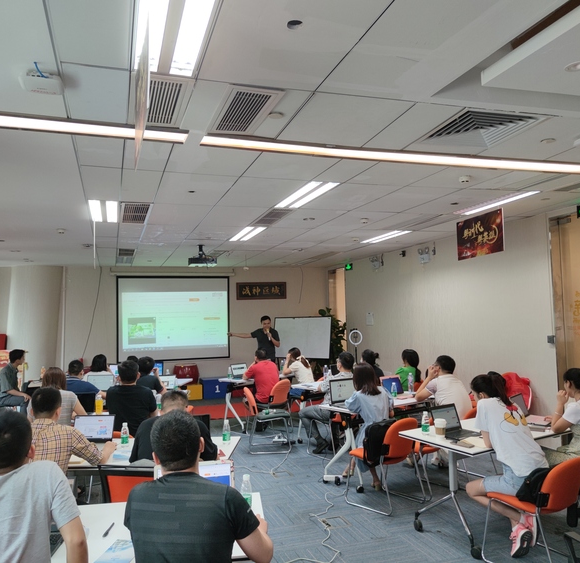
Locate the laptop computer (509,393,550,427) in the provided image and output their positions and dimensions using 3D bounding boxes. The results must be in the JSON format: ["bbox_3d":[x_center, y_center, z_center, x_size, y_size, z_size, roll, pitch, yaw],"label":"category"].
[{"bbox_3d":[2.000,1.055,4.332,0.330,0.210,0.280,1,-5,-38],"label":"laptop computer"}]

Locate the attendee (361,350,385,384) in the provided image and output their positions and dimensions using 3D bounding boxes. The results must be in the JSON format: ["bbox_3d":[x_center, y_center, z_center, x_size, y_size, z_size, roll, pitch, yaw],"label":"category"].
[{"bbox_3d":[1.009,1.589,7.278,0.480,1.265,0.750,1,-5,-38],"label":"attendee"}]

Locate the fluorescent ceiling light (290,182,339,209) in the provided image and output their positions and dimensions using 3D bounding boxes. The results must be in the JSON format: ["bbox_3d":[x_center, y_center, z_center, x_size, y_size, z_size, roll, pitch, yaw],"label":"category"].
[{"bbox_3d":[0.134,-0.806,4.952,0.290,0.070,1.180,0,-4,-19],"label":"fluorescent ceiling light"}]

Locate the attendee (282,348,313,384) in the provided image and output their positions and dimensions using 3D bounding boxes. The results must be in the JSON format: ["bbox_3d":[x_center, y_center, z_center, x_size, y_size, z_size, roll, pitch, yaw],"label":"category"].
[{"bbox_3d":[0.138,1.584,7.775,0.500,1.210,0.820,1,-5,-36],"label":"attendee"}]

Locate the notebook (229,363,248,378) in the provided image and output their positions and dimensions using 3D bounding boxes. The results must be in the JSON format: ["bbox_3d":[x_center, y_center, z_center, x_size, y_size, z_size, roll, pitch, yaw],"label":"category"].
[{"bbox_3d":[-0.780,1.509,8.718,0.320,0.210,0.280,1,-5,-40],"label":"notebook"}]

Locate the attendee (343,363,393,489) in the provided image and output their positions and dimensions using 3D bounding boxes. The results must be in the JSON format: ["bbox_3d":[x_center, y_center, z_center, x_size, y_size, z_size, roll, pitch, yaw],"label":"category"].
[{"bbox_3d":[0.813,1.447,5.320,0.480,1.250,0.680,-1,-4,-21],"label":"attendee"}]

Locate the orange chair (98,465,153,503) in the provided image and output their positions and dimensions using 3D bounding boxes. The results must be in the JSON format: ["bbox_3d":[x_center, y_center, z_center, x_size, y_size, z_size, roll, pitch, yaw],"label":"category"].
[{"bbox_3d":[-0.873,1.501,3.232,0.550,0.900,0.600,-2,-4,-2],"label":"orange chair"}]

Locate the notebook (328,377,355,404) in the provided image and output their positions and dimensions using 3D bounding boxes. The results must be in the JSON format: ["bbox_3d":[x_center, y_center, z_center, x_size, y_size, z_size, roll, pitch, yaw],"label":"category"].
[{"bbox_3d":[0.646,1.250,5.711,0.355,0.245,0.280,1,-5,-37],"label":"notebook"}]

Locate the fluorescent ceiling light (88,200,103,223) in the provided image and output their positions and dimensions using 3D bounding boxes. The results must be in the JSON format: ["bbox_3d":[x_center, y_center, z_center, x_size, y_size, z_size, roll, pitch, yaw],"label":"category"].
[{"bbox_3d":[-2.021,-0.732,5.433,0.110,0.050,1.150,-1,-4,-19],"label":"fluorescent ceiling light"}]

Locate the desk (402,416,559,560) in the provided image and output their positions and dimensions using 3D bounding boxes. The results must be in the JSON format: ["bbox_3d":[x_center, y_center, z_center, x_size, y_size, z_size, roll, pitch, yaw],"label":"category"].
[{"bbox_3d":[1.643,1.553,4.128,1.400,0.750,0.720,1,-4,-32],"label":"desk"}]

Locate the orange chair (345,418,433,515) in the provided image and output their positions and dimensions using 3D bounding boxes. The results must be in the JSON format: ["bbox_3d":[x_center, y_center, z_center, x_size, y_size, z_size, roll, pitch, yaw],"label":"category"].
[{"bbox_3d":[0.890,1.595,4.710,0.520,0.790,0.600,1,-5,-39],"label":"orange chair"}]

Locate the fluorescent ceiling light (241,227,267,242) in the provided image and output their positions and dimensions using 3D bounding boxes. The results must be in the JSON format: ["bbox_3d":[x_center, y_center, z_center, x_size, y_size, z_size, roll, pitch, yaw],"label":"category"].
[{"bbox_3d":[-0.514,-0.654,7.201,0.110,0.050,1.200,-1,-4,-19],"label":"fluorescent ceiling light"}]

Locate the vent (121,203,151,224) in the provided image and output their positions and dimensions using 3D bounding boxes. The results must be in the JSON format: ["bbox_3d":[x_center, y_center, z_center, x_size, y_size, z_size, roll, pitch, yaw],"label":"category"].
[{"bbox_3d":[-1.689,-0.748,5.681,0.300,0.060,1.170,0,-4,-19],"label":"vent"}]

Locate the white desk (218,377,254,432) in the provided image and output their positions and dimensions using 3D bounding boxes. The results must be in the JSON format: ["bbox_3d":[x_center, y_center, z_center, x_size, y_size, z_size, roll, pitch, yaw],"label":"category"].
[{"bbox_3d":[-0.478,1.971,8.735,1.300,0.740,0.620,1,-5,-40],"label":"white desk"}]

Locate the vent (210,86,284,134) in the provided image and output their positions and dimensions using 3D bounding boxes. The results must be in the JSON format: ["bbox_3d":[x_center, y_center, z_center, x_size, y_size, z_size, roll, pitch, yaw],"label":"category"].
[{"bbox_3d":[-0.265,-0.971,2.953,0.300,0.060,0.670,0,-4,-19],"label":"vent"}]

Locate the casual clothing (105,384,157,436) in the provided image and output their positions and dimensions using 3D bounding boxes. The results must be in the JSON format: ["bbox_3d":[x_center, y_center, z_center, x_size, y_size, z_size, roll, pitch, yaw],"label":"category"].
[{"bbox_3d":[-1.554,1.315,5.100,0.520,0.600,0.300,-1,-4,-12],"label":"casual clothing"}]

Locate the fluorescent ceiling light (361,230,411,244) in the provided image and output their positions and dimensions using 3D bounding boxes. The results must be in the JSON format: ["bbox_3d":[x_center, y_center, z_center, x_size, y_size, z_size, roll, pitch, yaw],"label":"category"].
[{"bbox_3d":[1.466,-0.686,8.034,0.230,0.050,1.180,-1,-4,-19],"label":"fluorescent ceiling light"}]

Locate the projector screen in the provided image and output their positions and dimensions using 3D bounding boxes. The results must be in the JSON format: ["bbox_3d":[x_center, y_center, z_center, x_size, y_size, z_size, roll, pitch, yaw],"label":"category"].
[{"bbox_3d":[-2.458,0.802,11.228,2.360,1.760,0.040,-1,-4,-19],"label":"projector screen"}]

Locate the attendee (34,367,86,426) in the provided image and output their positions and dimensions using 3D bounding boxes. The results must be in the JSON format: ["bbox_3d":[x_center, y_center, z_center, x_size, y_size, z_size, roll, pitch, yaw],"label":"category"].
[{"bbox_3d":[-2.067,1.420,4.698,0.530,1.270,0.800,-1,-4,-10],"label":"attendee"}]

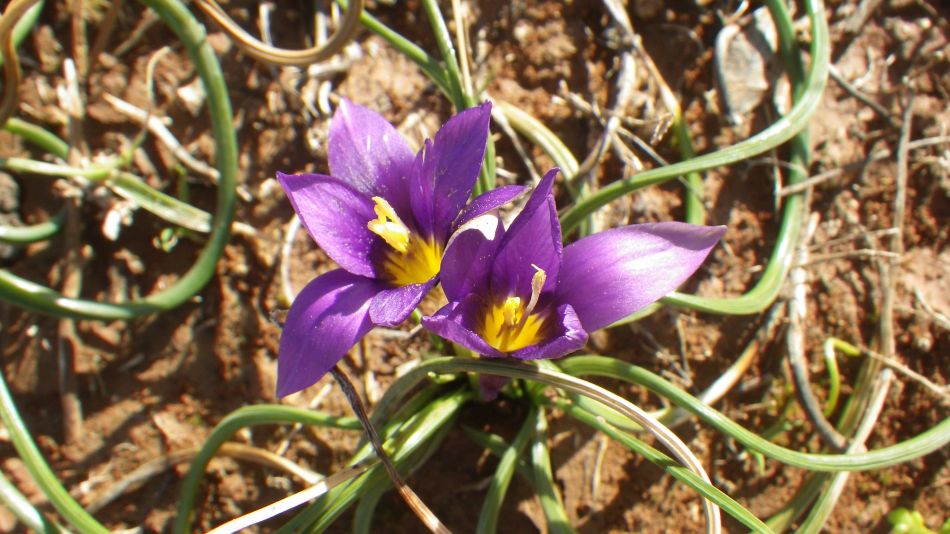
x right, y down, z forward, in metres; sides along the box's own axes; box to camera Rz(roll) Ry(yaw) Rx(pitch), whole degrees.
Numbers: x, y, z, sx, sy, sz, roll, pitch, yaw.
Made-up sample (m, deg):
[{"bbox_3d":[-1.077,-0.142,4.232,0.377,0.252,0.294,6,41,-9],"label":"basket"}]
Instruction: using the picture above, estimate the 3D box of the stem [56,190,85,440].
[{"bbox_3d":[-0.096,0.010,0.205,0.005,0.005,0.070,-12,58,-7],"label":"stem"}]

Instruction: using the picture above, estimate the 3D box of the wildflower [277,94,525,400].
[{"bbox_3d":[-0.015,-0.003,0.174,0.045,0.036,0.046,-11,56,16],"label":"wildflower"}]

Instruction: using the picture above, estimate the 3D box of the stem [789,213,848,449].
[{"bbox_3d":[0.080,0.013,0.203,0.011,0.005,0.064,5,57,3],"label":"stem"}]

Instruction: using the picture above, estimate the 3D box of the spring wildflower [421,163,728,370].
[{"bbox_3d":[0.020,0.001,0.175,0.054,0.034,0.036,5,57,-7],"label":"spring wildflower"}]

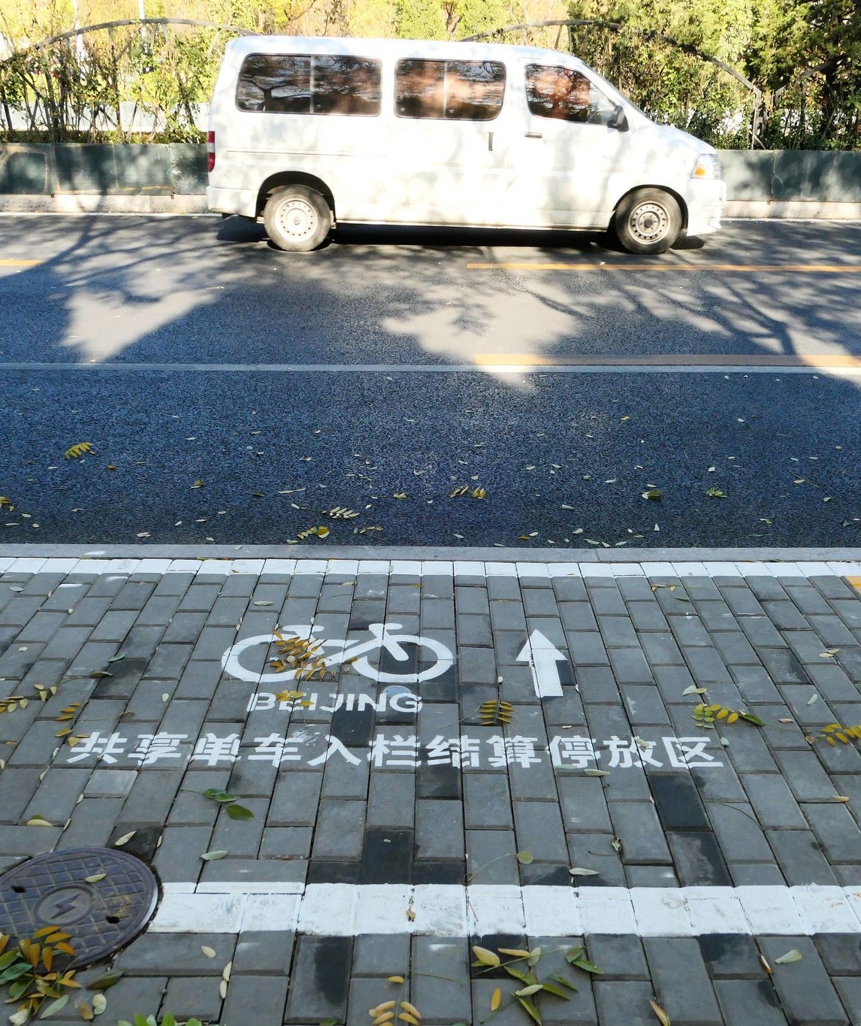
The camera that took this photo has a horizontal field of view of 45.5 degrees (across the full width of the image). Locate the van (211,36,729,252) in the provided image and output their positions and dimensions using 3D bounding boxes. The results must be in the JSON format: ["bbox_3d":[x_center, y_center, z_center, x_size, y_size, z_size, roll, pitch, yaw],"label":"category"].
[{"bbox_3d":[0.372,-3.812,10.625,5.200,1.950,1.820,0,22,-1],"label":"van"}]

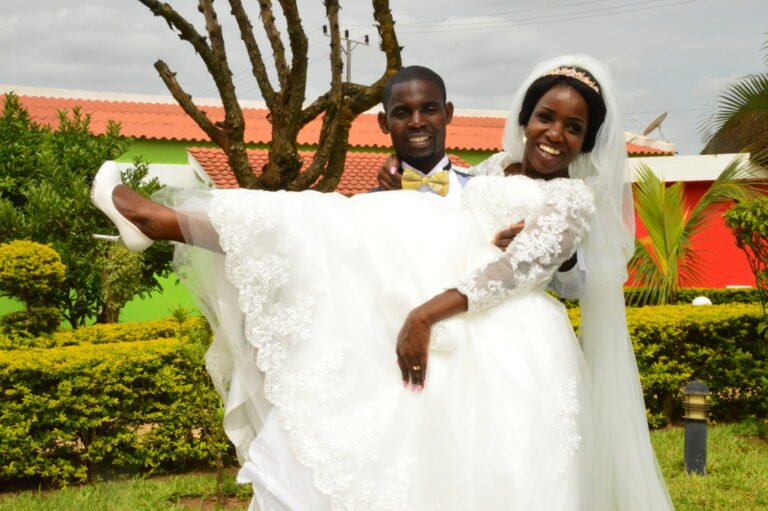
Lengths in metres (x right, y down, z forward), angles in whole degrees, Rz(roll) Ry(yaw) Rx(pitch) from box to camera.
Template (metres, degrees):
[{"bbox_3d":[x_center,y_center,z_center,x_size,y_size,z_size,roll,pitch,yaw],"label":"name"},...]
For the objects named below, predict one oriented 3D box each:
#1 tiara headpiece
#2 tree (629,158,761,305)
[{"bbox_3d":[0.419,-0.386,2.450,0.135,0.045,0.075,21,0,6],"label":"tiara headpiece"},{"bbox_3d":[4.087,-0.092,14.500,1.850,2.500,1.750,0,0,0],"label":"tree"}]

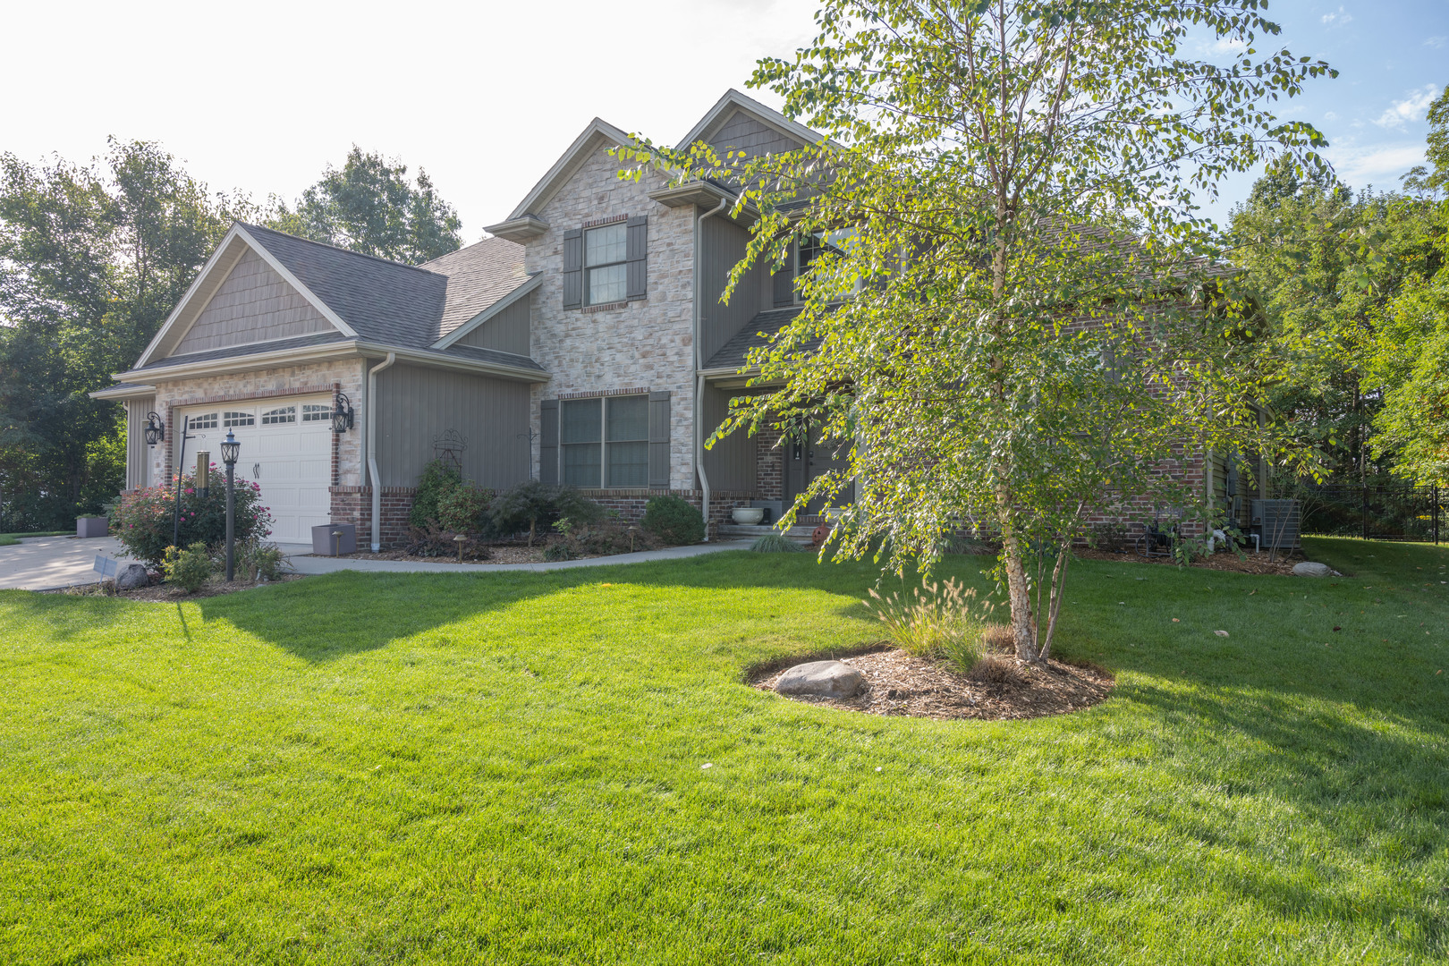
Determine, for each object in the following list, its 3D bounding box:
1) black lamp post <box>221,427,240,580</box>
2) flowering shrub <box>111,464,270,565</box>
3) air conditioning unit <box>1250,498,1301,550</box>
[{"bbox_3d":[-6.234,0.279,12.200,0.225,1.945,0.225,1,-1,-27],"label":"black lamp post"},{"bbox_3d":[-7.100,0.452,12.850,1.850,1.400,1.650,1,-1,-29],"label":"flowering shrub"},{"bbox_3d":[9.638,0.704,16.866,0.735,0.830,0.735,-1,-1,33],"label":"air conditioning unit"}]

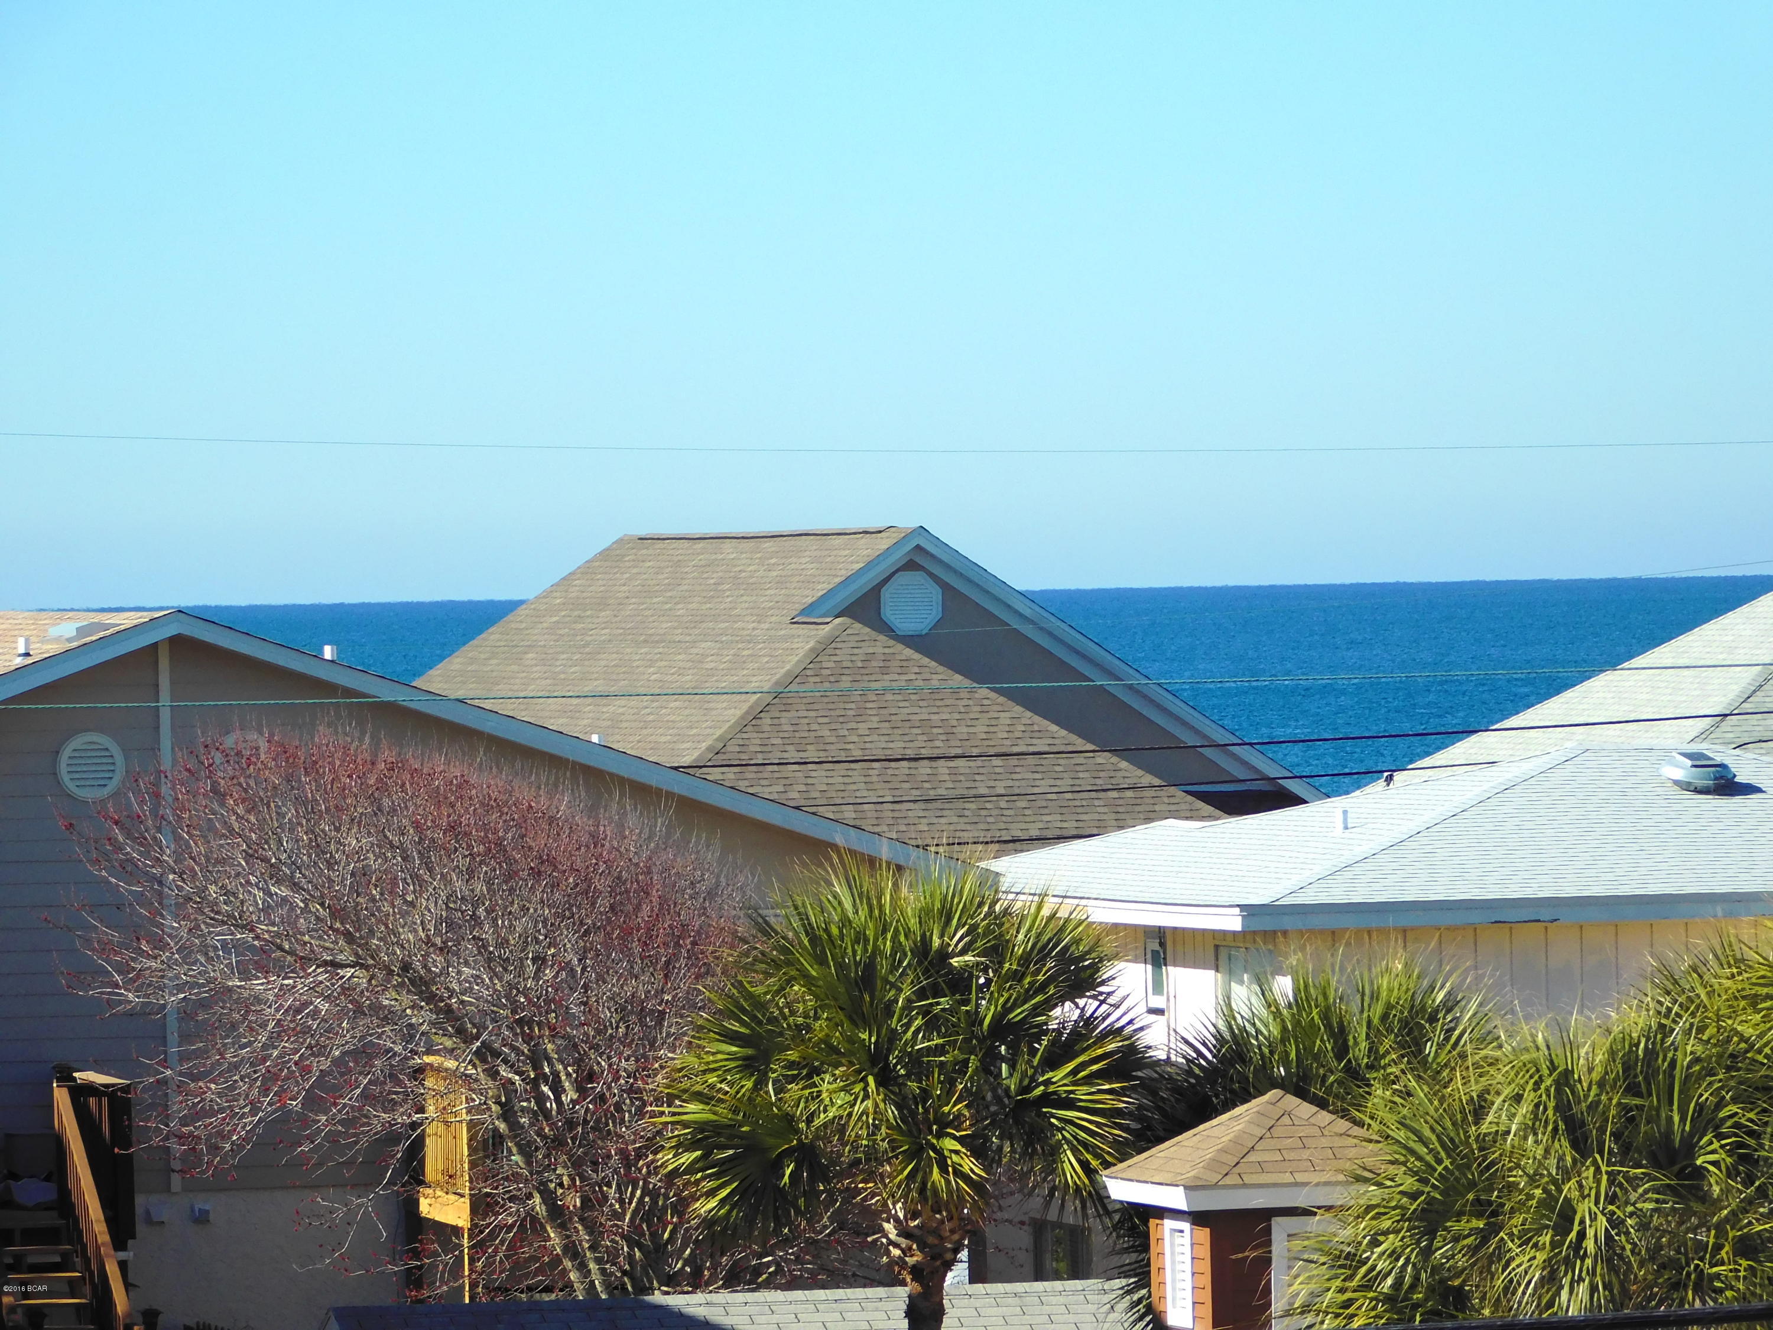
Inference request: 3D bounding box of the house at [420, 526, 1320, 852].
[{"bbox_3d":[-0.569,2.537,137.685,11.000,8.200,18.800,-1,0,-16],"label":"house"}]

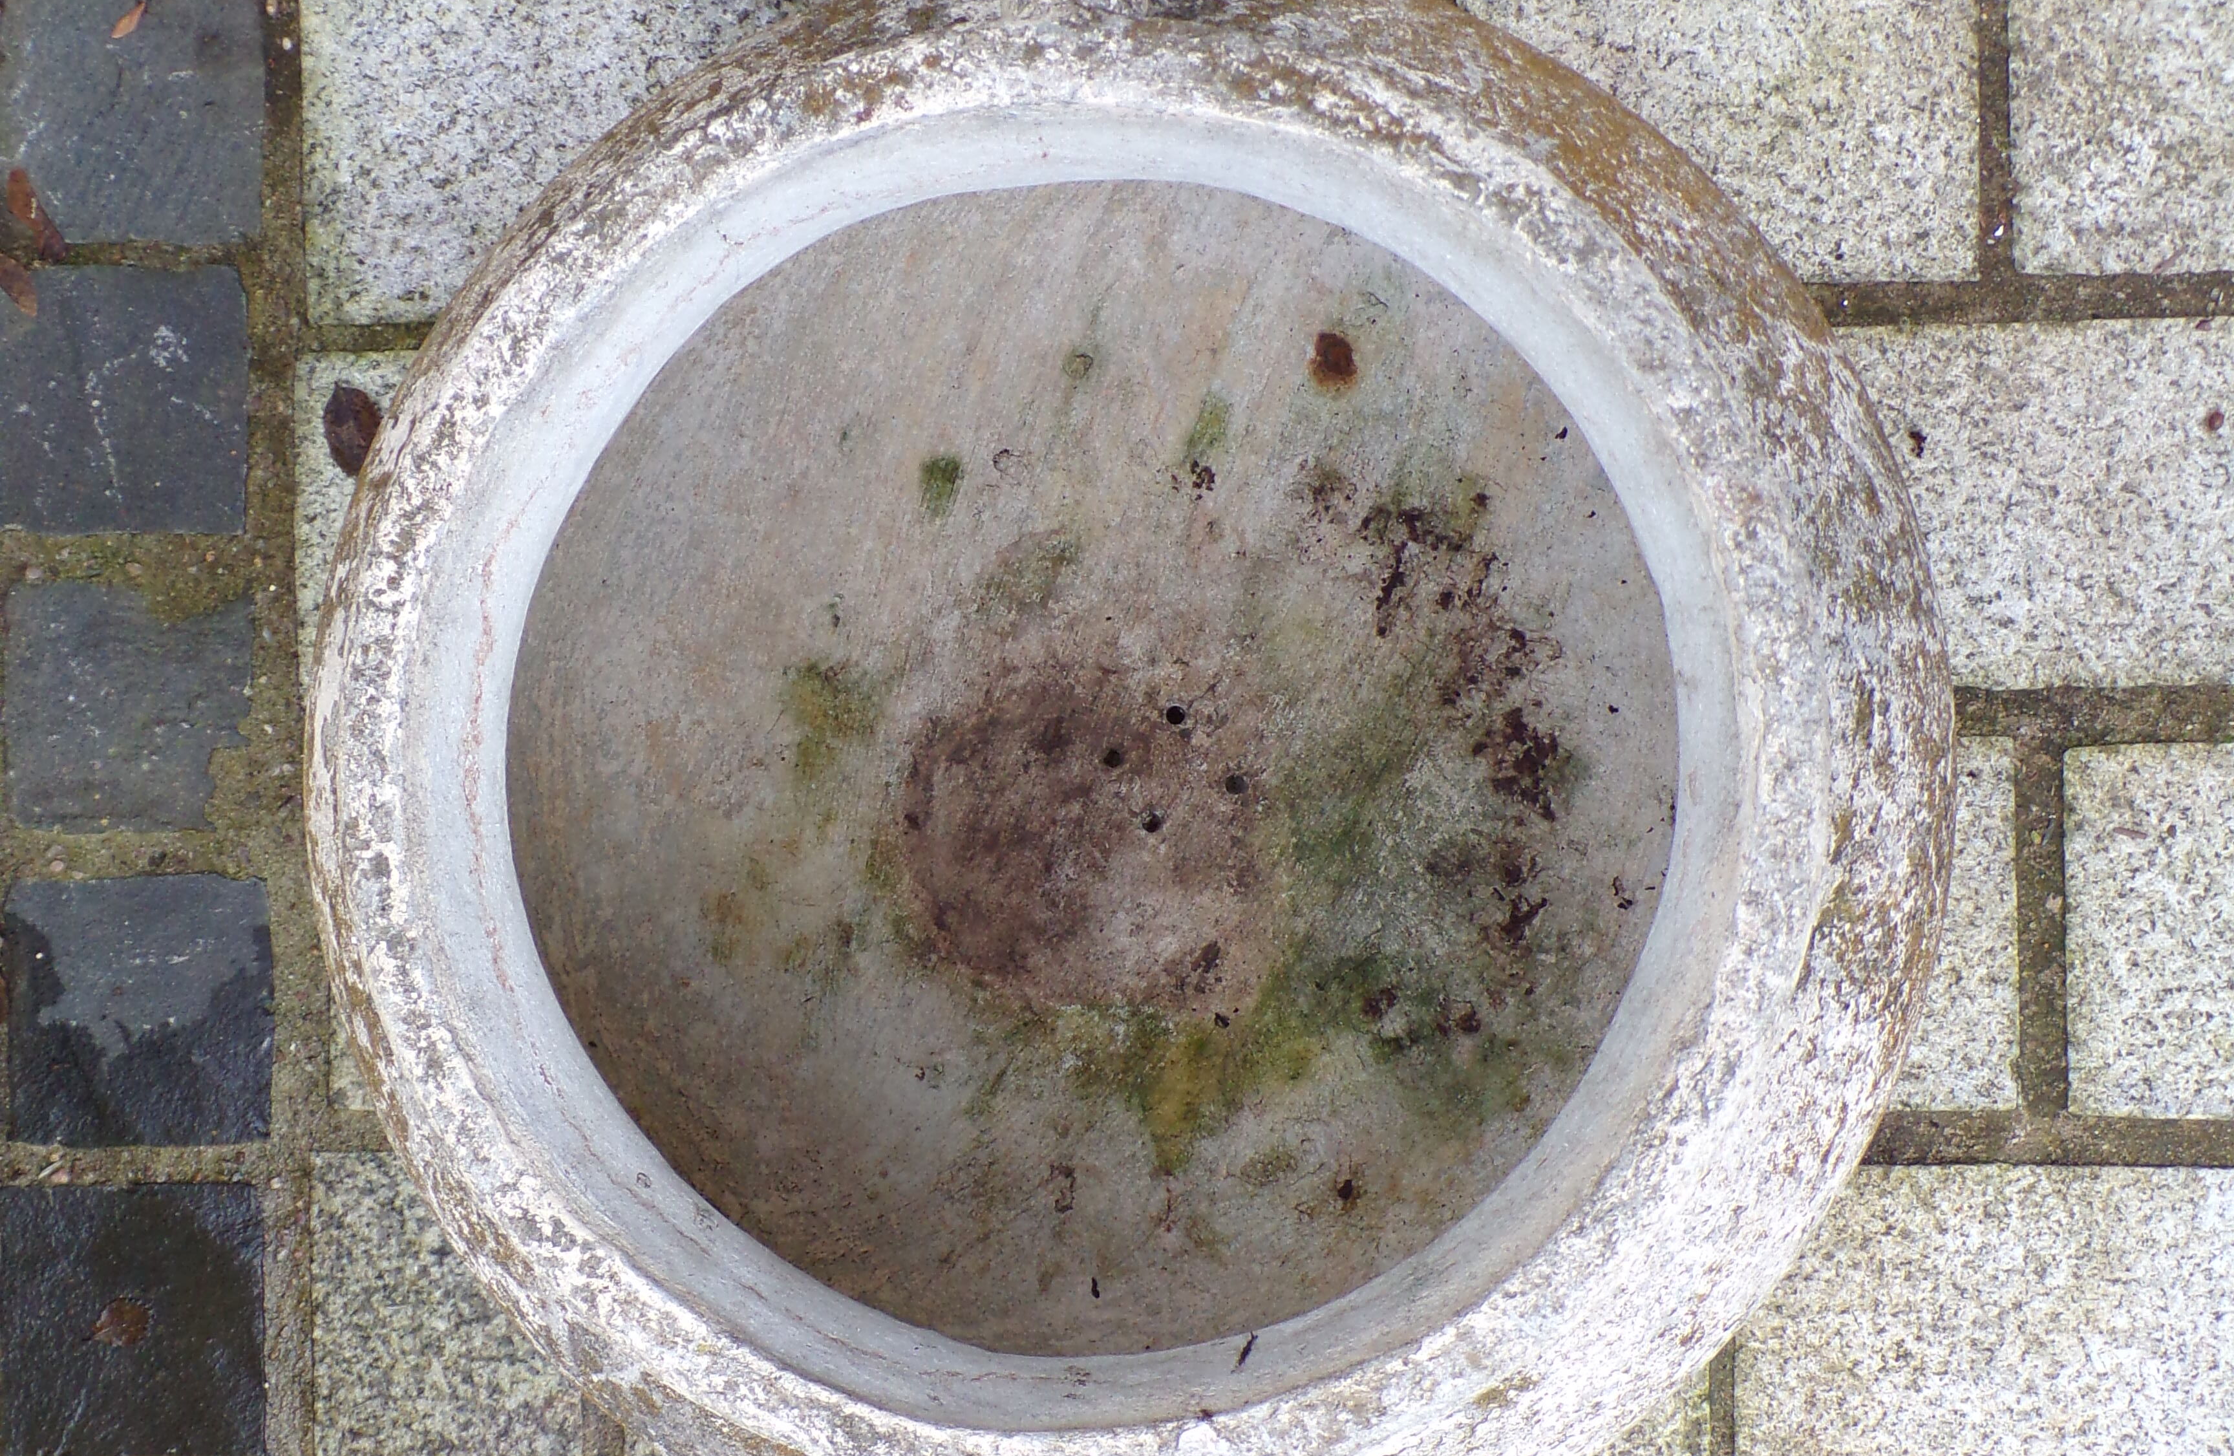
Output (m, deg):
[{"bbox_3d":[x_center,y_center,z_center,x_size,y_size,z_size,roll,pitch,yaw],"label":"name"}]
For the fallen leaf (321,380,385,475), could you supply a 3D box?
[{"bbox_3d":[-0.302,-0.119,1.090,0.024,0.006,0.041,-15,88,3],"label":"fallen leaf"}]

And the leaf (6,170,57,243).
[{"bbox_3d":[-0.433,-0.206,1.102,0.011,0.004,0.038,-31,87,3],"label":"leaf"}]

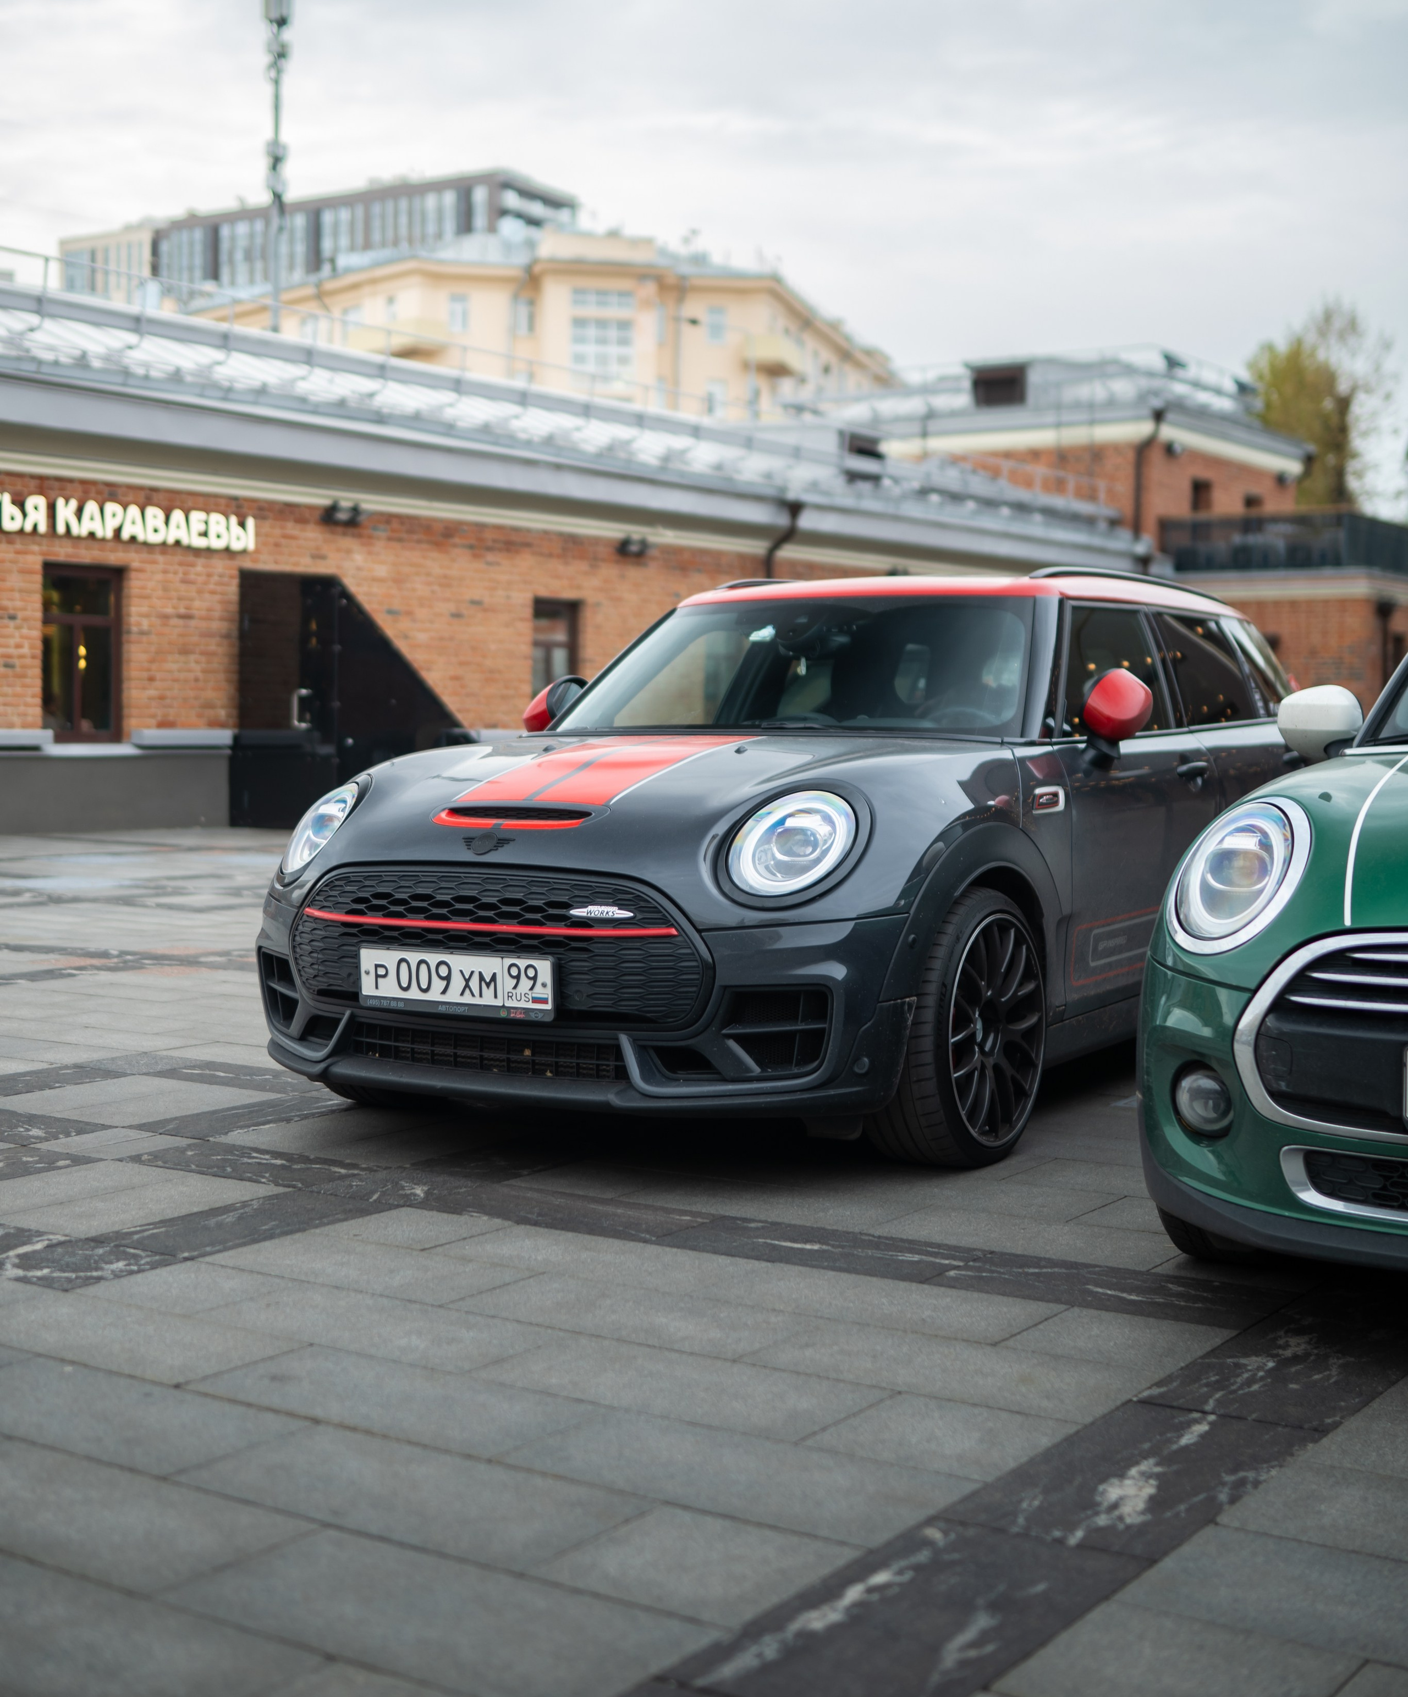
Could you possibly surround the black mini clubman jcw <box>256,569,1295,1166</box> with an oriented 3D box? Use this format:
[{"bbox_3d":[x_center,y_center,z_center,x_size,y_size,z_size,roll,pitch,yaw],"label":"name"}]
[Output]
[{"bbox_3d":[0.594,-0.071,6.146,1.880,1.440,4.260,1,3,32],"label":"black mini clubman jcw"}]

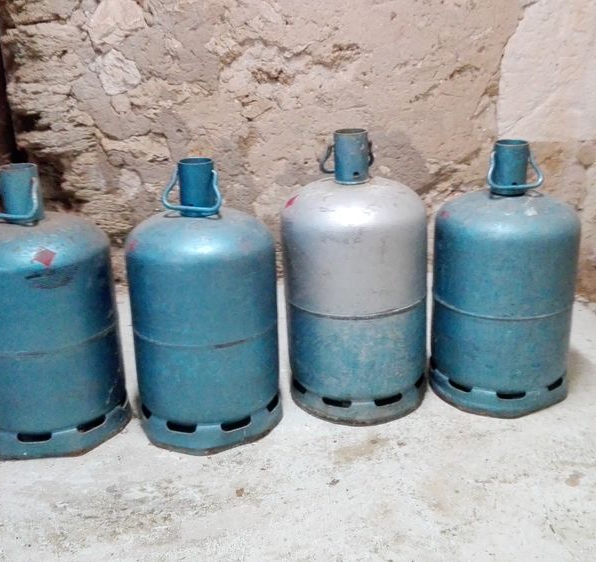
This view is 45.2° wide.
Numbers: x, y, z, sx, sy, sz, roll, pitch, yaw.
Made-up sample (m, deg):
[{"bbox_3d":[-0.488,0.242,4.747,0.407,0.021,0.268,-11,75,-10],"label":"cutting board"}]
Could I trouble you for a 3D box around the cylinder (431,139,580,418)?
[{"bbox_3d":[0.464,-0.024,1.615,0.316,0.571,0.316,-2,20,0],"label":"cylinder"}]

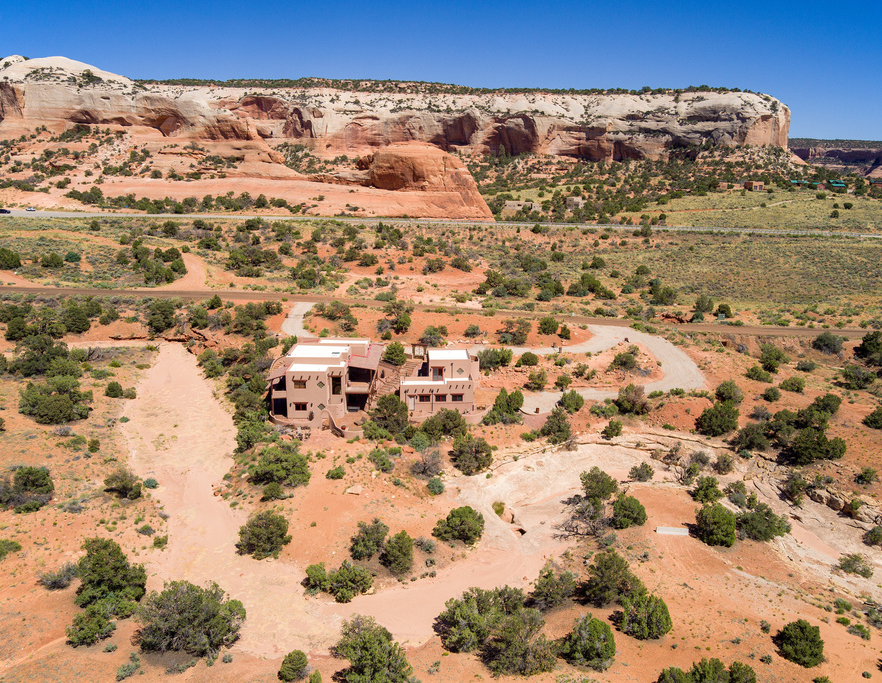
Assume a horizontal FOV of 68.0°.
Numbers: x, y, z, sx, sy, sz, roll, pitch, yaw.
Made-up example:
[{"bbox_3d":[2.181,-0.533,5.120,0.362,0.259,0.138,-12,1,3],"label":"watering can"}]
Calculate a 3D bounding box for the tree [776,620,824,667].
[{"bbox_3d":[27.060,22.730,49.240,3.390,3.290,3.390,0,15,0],"label":"tree"}]

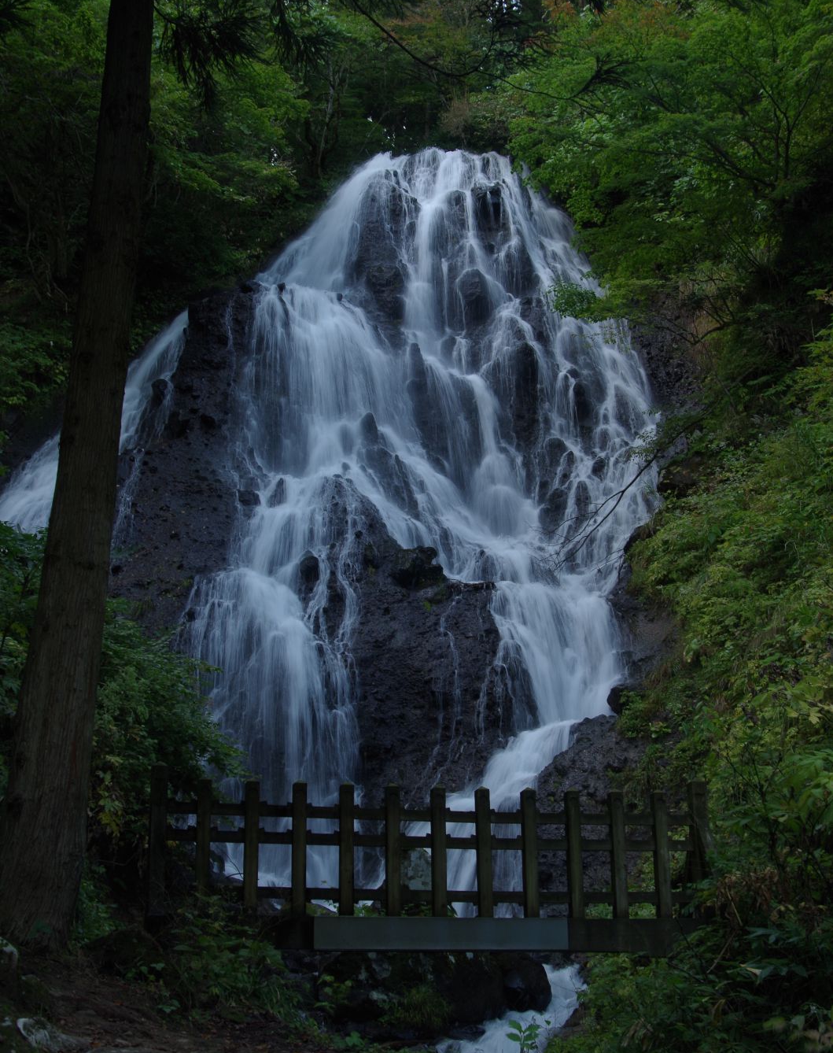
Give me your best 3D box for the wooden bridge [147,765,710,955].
[{"bbox_3d":[0.186,2.751,12.026,4.736,1.440,0.170,3,-21,-10],"label":"wooden bridge"}]

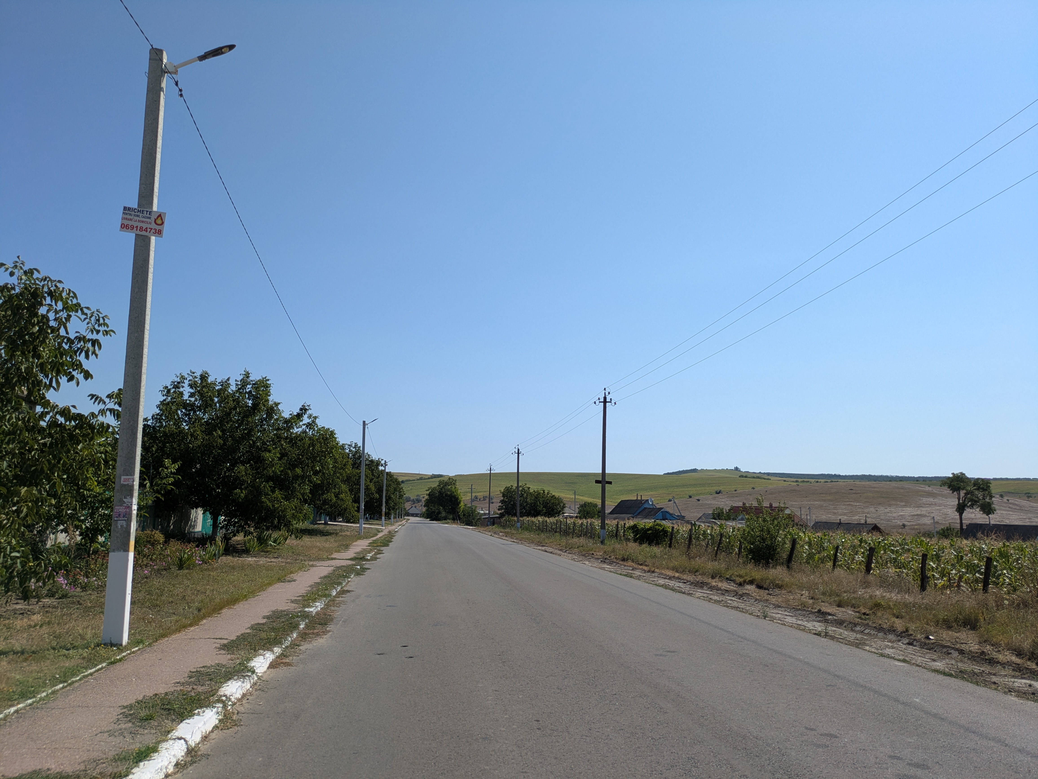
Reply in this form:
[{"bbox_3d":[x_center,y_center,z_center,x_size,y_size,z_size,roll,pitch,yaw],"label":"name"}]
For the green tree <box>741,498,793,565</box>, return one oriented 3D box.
[{"bbox_3d":[8.053,4.631,24.374,1.750,2.180,1.650,2,-9,-8],"label":"green tree"}]

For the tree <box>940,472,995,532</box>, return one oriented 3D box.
[{"bbox_3d":[64.916,17.381,108.618,7.600,10.750,7.000,2,-9,-8],"label":"tree"}]

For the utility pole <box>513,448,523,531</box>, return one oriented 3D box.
[{"bbox_3d":[-0.040,9.588,73.409,1.080,8.150,0.300,2,-9,-8],"label":"utility pole"}]

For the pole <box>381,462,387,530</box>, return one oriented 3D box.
[{"bbox_3d":[-15.513,12.087,86.175,0.400,7.570,0.300,2,-9,-8],"label":"pole"}]

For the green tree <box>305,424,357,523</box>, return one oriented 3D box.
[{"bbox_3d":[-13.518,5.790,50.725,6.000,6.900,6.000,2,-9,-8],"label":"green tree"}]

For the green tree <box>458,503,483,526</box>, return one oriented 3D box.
[{"bbox_3d":[-7.227,18.423,110.476,3.500,3.360,3.400,2,-9,-8],"label":"green tree"}]

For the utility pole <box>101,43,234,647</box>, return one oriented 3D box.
[{"bbox_3d":[-4.228,-0.788,9.409,1.150,7.670,0.250,2,-9,-8],"label":"utility pole"}]

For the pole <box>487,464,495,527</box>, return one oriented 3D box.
[{"bbox_3d":[-3.711,13.835,98.048,1.080,8.140,0.300,2,-9,-8],"label":"pole"}]

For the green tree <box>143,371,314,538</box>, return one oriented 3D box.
[{"bbox_3d":[-11.875,2.623,30.471,7.100,6.880,6.800,2,-9,-8],"label":"green tree"}]

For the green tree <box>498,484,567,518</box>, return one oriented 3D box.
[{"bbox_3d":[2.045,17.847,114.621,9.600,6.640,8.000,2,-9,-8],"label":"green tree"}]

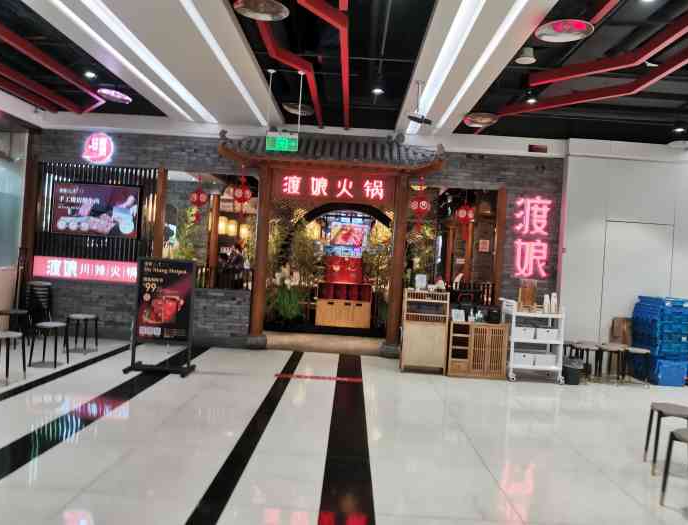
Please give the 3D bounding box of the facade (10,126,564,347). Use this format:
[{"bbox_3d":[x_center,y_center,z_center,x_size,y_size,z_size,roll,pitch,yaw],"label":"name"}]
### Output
[{"bbox_3d":[-0.787,-0.256,7.737,7.903,3.152,0.900,3,0,1],"label":"facade"}]

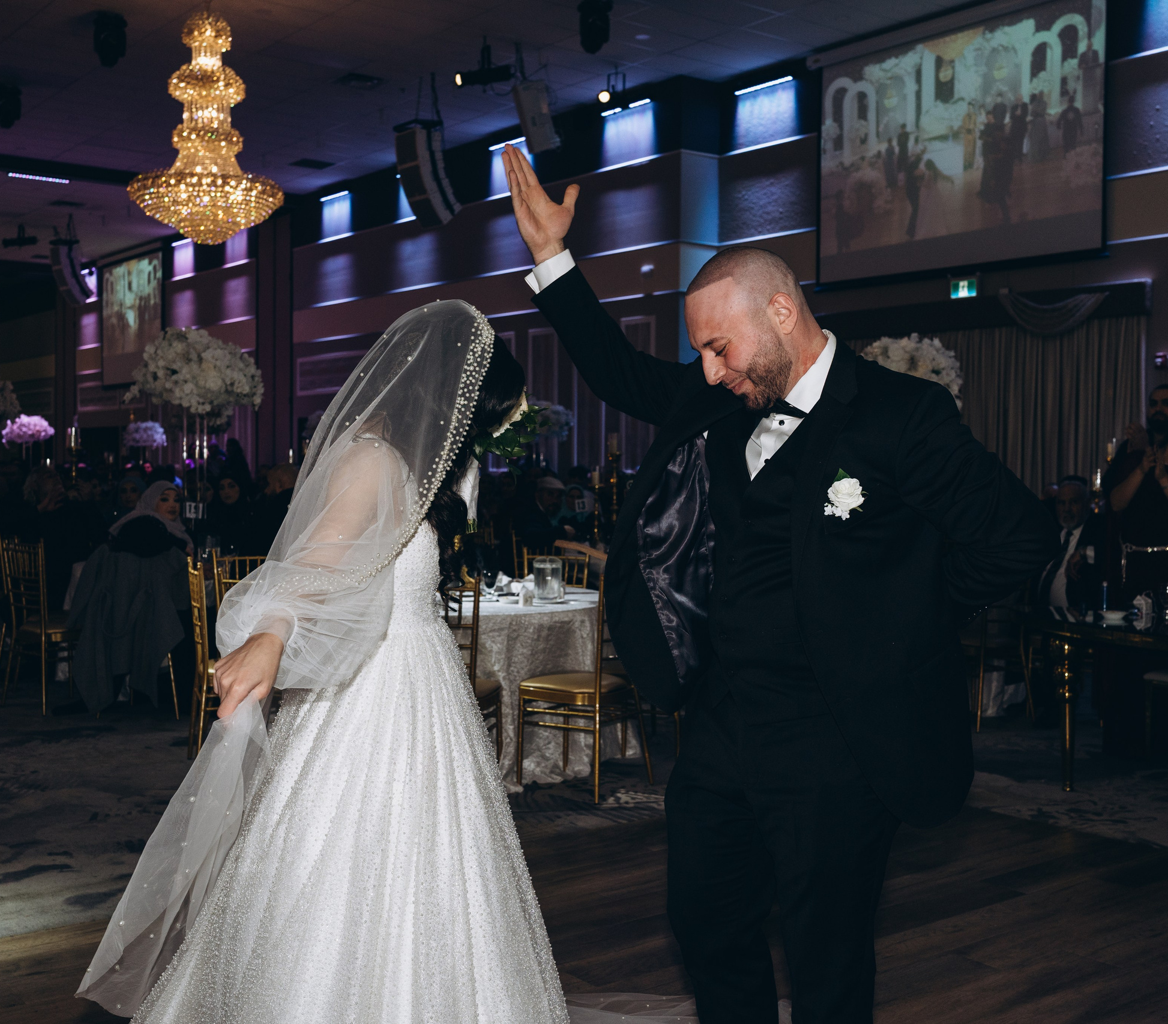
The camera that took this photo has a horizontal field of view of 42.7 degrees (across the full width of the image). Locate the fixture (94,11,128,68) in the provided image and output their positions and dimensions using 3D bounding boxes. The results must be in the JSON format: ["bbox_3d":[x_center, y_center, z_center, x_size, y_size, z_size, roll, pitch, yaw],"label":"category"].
[{"bbox_3d":[-4.914,-4.904,15.520,0.360,0.550,0.340,0,2,-37],"label":"fixture"}]

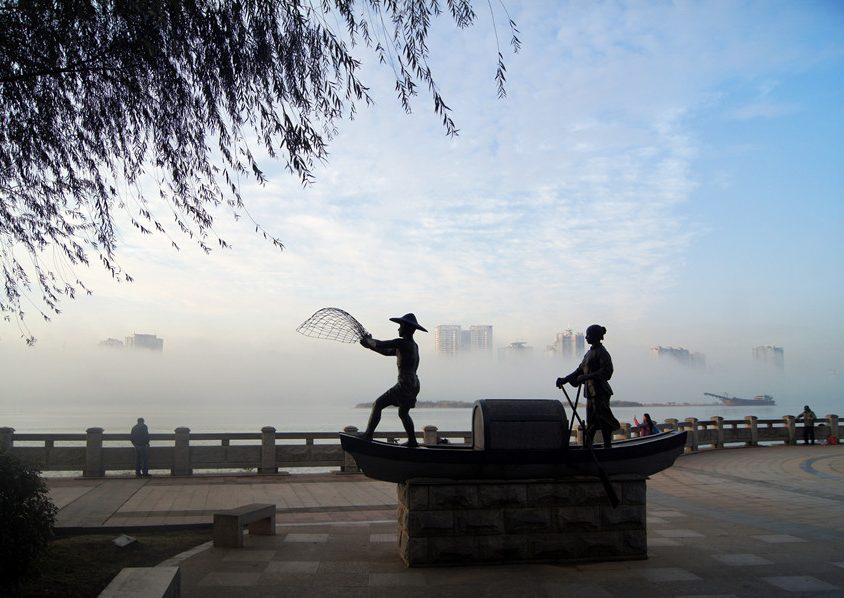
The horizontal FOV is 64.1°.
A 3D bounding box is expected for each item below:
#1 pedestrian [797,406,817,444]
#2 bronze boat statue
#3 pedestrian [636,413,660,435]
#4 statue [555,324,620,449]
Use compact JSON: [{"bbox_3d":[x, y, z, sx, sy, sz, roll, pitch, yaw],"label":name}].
[{"bbox_3d":[17.217,5.652,30.195,0.780,1.744,0.450,-3,-9,20],"label":"pedestrian"},{"bbox_3d":[1.252,1.879,9.074,4.675,1.056,1.080,1,-9,-8],"label":"bronze boat statue"},{"bbox_3d":[6.563,4.155,19.600,0.680,1.597,0.500,1,-9,-6],"label":"pedestrian"},{"bbox_3d":[2.281,1.207,9.321,0.880,1.725,0.620,2,-9,-12],"label":"statue"}]

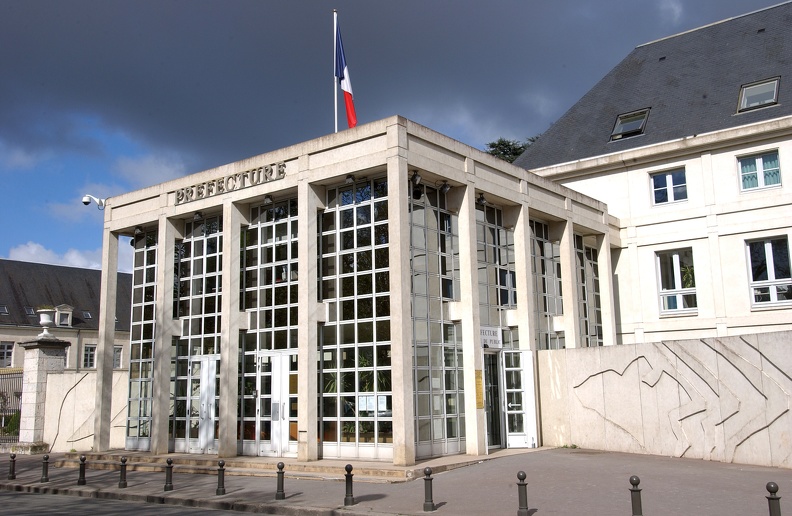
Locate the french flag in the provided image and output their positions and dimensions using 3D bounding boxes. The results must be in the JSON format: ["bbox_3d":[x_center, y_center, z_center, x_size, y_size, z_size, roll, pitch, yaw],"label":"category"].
[{"bbox_3d":[-1.168,-4.243,18.364,0.485,2.650,0.353,-1,-10,0],"label":"french flag"}]

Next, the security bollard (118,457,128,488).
[{"bbox_3d":[-5.473,4.310,15.809,0.141,0.598,0.141,-9,-12,37],"label":"security bollard"}]

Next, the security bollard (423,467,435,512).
[{"bbox_3d":[0.470,3.268,11.108,0.142,0.590,0.142,-1,-10,0],"label":"security bollard"}]

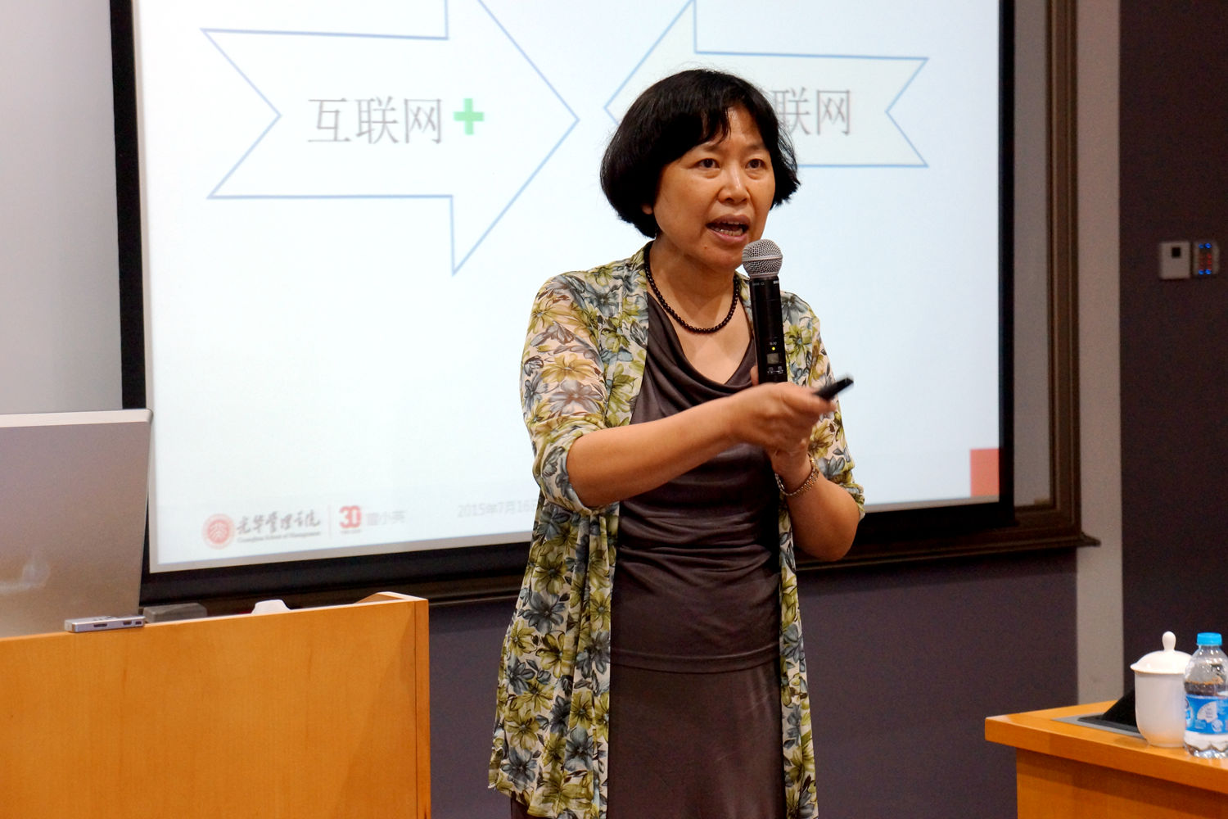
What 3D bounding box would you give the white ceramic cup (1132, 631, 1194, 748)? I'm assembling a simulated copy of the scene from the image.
[{"bbox_3d":[0.700,0.350,3.520,0.100,0.144,0.102,0,4,11],"label":"white ceramic cup"}]

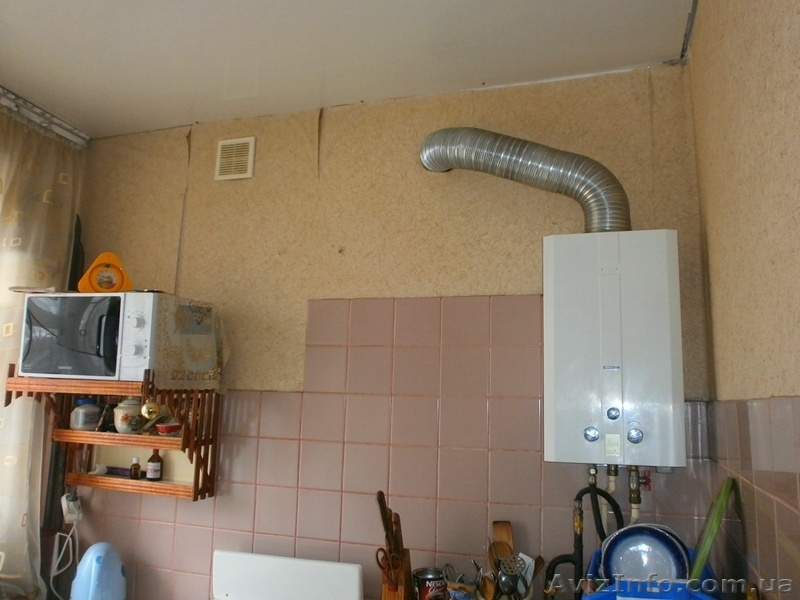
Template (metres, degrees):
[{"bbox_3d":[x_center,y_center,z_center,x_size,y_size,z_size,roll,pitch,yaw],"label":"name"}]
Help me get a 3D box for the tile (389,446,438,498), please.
[{"bbox_3d":[0.044,0.521,1.899,0.150,0.150,0.010,-1,-9,17],"label":"tile"}]

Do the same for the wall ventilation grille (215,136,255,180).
[{"bbox_3d":[-0.596,-0.511,2.262,0.155,0.153,0.015,-1,-9,18],"label":"wall ventilation grille"}]

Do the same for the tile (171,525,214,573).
[{"bbox_3d":[-0.690,0.835,2.085,0.150,0.150,0.010,-1,-9,18],"label":"tile"}]

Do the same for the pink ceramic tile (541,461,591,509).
[{"bbox_3d":[0.476,0.505,1.750,0.150,0.150,0.008,-1,-9,18],"label":"pink ceramic tile"}]

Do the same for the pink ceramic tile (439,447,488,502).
[{"bbox_3d":[0.189,0.518,1.855,0.150,0.150,0.010,-1,-9,17],"label":"pink ceramic tile"}]

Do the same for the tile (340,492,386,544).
[{"bbox_3d":[-0.107,0.673,1.918,0.150,0.150,0.008,-1,-9,18],"label":"tile"}]

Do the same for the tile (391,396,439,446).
[{"bbox_3d":[0.047,0.370,1.914,0.150,0.150,0.008,-1,-9,18],"label":"tile"}]

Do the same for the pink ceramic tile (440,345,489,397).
[{"bbox_3d":[0.197,0.217,1.899,0.150,0.150,0.010,-1,-9,17],"label":"pink ceramic tile"}]

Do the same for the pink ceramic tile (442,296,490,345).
[{"bbox_3d":[0.202,0.066,1.910,0.150,0.150,0.008,-1,-9,18],"label":"pink ceramic tile"}]

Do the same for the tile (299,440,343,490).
[{"bbox_3d":[-0.247,0.526,1.988,0.150,0.150,0.010,-1,-9,17],"label":"tile"}]

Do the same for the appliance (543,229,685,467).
[{"bbox_3d":[0.563,0.129,1.671,0.335,0.590,0.235,-1,-9,17],"label":"appliance"}]

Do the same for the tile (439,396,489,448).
[{"bbox_3d":[0.191,0.366,1.871,0.150,0.150,0.010,-1,-9,18],"label":"tile"}]

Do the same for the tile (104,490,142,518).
[{"bbox_3d":[-0.973,0.687,2.205,0.150,0.150,0.008,-1,-9,18],"label":"tile"}]

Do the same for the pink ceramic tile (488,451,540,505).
[{"bbox_3d":[0.334,0.516,1.811,0.150,0.150,0.008,-1,-8,17],"label":"pink ceramic tile"}]

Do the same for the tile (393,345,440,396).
[{"bbox_3d":[0.051,0.221,1.943,0.150,0.150,0.008,-1,-8,17],"label":"tile"}]

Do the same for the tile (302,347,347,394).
[{"bbox_3d":[-0.239,0.225,2.032,0.150,0.150,0.008,-1,-8,17],"label":"tile"}]

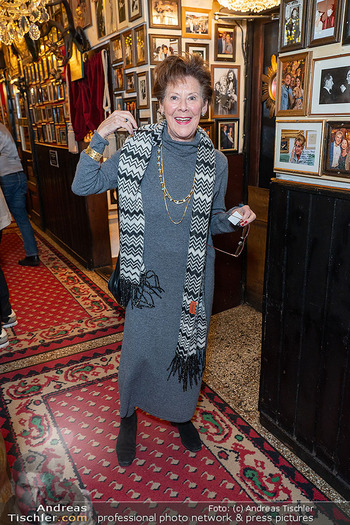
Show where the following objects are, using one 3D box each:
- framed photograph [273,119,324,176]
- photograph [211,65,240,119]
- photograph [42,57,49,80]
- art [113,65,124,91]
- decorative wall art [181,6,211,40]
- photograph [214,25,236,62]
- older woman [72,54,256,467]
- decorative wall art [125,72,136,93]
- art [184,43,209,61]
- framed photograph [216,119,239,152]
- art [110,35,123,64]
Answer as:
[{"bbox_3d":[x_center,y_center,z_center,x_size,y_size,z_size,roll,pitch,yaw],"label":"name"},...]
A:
[{"bbox_3d":[0.478,-0.445,1.631,0.022,0.196,0.246,-12,21,-27],"label":"framed photograph"},{"bbox_3d":[0.356,-1.206,2.995,0.238,0.344,0.022,-12,21,-27],"label":"photograph"},{"bbox_3d":[-1.456,-2.186,4.783,0.022,0.231,0.197,-11,20,-27],"label":"photograph"},{"bbox_3d":[-0.402,-1.329,3.059,0.019,0.161,0.197,-11,20,-27],"label":"art"},{"bbox_3d":[0.138,-1.558,2.757,0.228,0.176,0.022,-12,21,-27],"label":"decorative wall art"},{"bbox_3d":[0.338,-1.499,2.893,0.171,0.224,0.022,-12,21,-27],"label":"photograph"},{"bbox_3d":[-0.048,0.077,1.709,0.680,1.650,0.410,-2,18,0],"label":"older woman"},{"bbox_3d":[-0.304,-1.257,2.961,0.022,0.127,0.162,-12,21,-27],"label":"decorative wall art"},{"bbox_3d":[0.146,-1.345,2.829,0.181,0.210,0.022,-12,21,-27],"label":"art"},{"bbox_3d":[0.375,-0.891,2.993,0.182,0.230,0.022,-11,20,-27],"label":"framed photograph"},{"bbox_3d":[-0.406,-1.509,2.998,0.019,0.166,0.189,-11,20,-27],"label":"art"}]

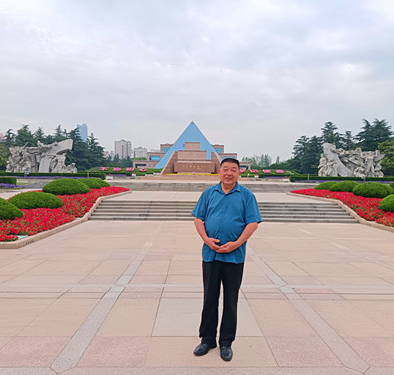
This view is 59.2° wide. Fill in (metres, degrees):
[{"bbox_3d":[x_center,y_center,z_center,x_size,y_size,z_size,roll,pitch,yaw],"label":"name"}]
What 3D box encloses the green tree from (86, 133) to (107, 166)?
[{"bbox_3d":[-28.077,-8.271,94.911,7.500,13.598,7.500,1,1,-1],"label":"green tree"}]

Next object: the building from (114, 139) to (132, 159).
[{"bbox_3d":[-123.051,-43.781,579.530,28.000,70.697,22.000,1,1,-1],"label":"building"}]

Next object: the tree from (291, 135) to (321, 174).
[{"bbox_3d":[23.056,-6.885,73.000,6.200,8.600,6.000,0,0,-1],"label":"tree"}]

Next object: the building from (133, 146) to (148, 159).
[{"bbox_3d":[-103.525,-41.387,639.561,25.000,64.906,20.000,1,1,-1],"label":"building"}]

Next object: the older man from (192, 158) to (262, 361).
[{"bbox_3d":[0.272,0.609,3.088,0.610,1.733,0.400,1,1,11],"label":"older man"}]

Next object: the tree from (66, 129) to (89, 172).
[{"bbox_3d":[-25.293,-7.577,74.000,5.600,10.000,5.600,0,0,-1],"label":"tree"}]

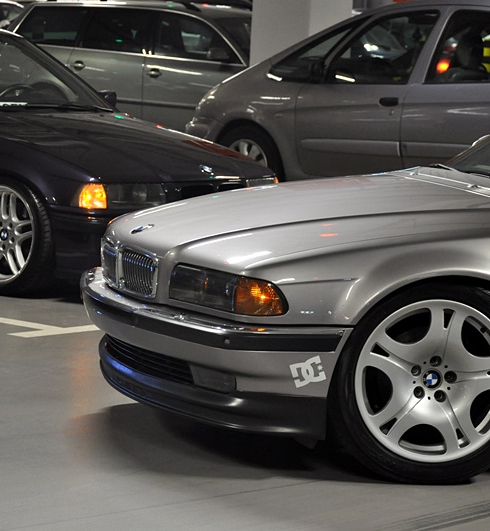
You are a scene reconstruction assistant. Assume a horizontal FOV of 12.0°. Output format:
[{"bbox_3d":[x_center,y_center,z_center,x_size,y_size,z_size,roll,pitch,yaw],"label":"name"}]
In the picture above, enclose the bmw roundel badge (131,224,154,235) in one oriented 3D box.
[{"bbox_3d":[-0.343,-0.122,7.836,0.082,0.012,0.082,-25,17,-20],"label":"bmw roundel badge"}]

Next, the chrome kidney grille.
[{"bbox_3d":[-0.396,0.003,7.830,0.075,0.165,0.480,0,7,-25],"label":"chrome kidney grille"}]

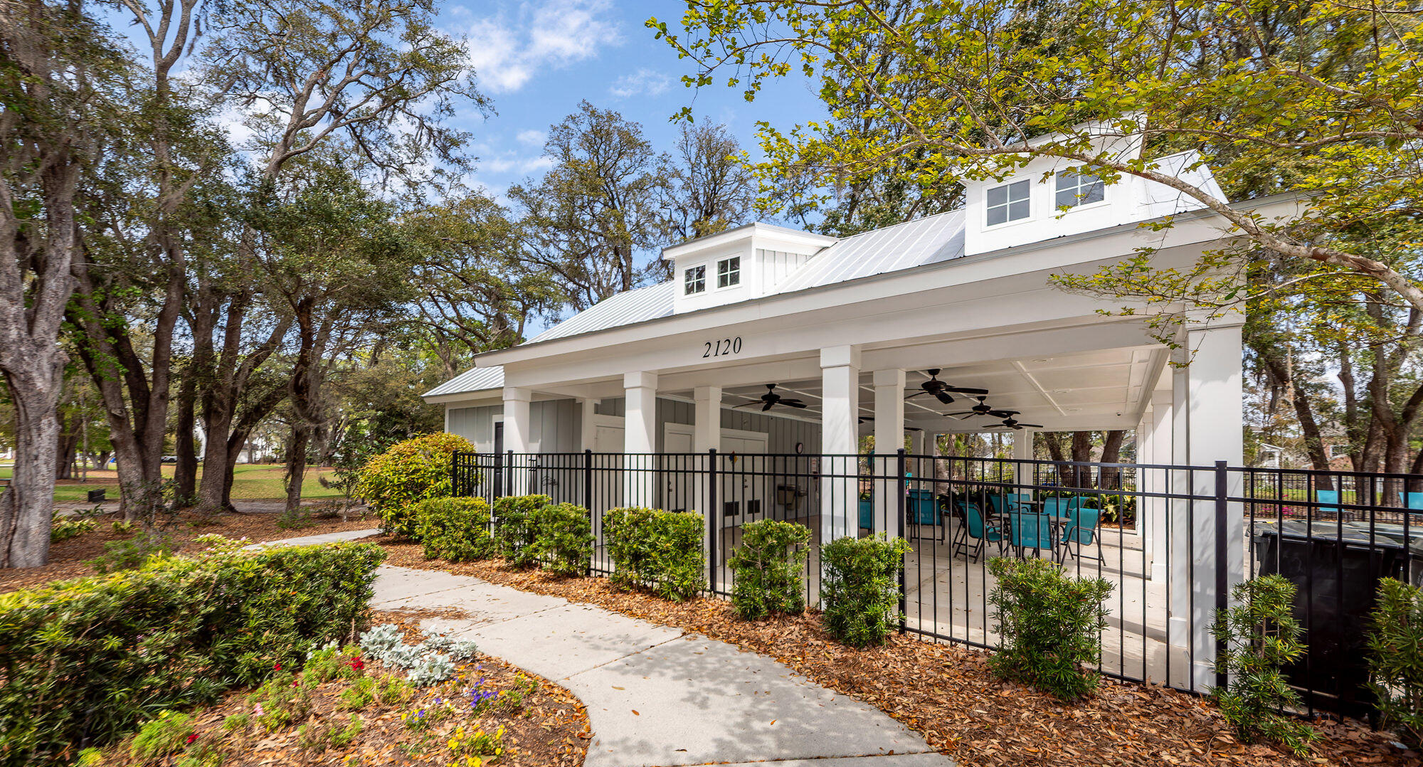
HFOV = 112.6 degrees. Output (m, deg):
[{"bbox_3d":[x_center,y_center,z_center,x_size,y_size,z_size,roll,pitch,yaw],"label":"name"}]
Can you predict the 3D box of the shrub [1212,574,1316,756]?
[{"bbox_3d":[3.164,1.590,2.720,0.450,0.860,0.420,-3,-5,38],"label":"shrub"}]

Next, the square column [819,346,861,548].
[{"bbox_3d":[1.304,1.019,4.778,0.326,2.728,0.326,-1,-2,37],"label":"square column"}]

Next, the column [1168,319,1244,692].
[{"bbox_3d":[3.529,0.800,3.339,0.326,2.728,0.326,-1,-2,37],"label":"column"}]

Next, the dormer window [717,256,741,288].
[{"bbox_3d":[0.322,-2.015,8.600,0.480,0.580,0.090,-3,-5,38],"label":"dormer window"}]

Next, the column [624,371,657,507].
[{"bbox_3d":[-0.921,1.237,6.218,0.326,2.728,0.326,-1,-2,37],"label":"column"}]

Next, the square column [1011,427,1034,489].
[{"bbox_3d":[8.654,2.636,13.355,0.326,2.728,0.326,-1,-2,37],"label":"square column"}]

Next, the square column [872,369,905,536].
[{"bbox_3d":[2.238,1.248,5.950,0.310,2.750,0.310,-3,-5,38],"label":"square column"}]

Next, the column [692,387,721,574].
[{"bbox_3d":[-0.052,1.483,7.400,0.310,2.780,0.310,-3,-5,38],"label":"column"}]

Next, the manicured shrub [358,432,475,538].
[{"bbox_3d":[-6.401,2.195,10.290,2.350,2.250,2.100,-1,-2,37],"label":"manicured shrub"}]

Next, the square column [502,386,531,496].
[{"bbox_3d":[-3.146,1.455,7.657,0.326,2.728,0.326,-1,-2,37],"label":"square column"}]

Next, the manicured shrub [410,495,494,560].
[{"bbox_3d":[-3.912,2.170,7.150,1.000,0.830,0.750,-3,-5,38],"label":"manicured shrub"}]

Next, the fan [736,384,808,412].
[{"bbox_3d":[1.065,0.209,8.500,1.380,0.370,1.380,-3,-5,38],"label":"fan"}]

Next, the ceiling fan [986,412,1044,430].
[{"bbox_3d":[7.537,0.935,11.959,1.520,0.380,1.520,-1,-2,37],"label":"ceiling fan"}]

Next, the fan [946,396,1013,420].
[{"bbox_3d":[5.408,0.467,9.479,1.520,0.380,1.520,-1,-2,37],"label":"fan"}]

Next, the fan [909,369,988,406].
[{"bbox_3d":[3.352,0.025,7.100,1.380,0.380,1.380,-3,-5,38],"label":"fan"}]

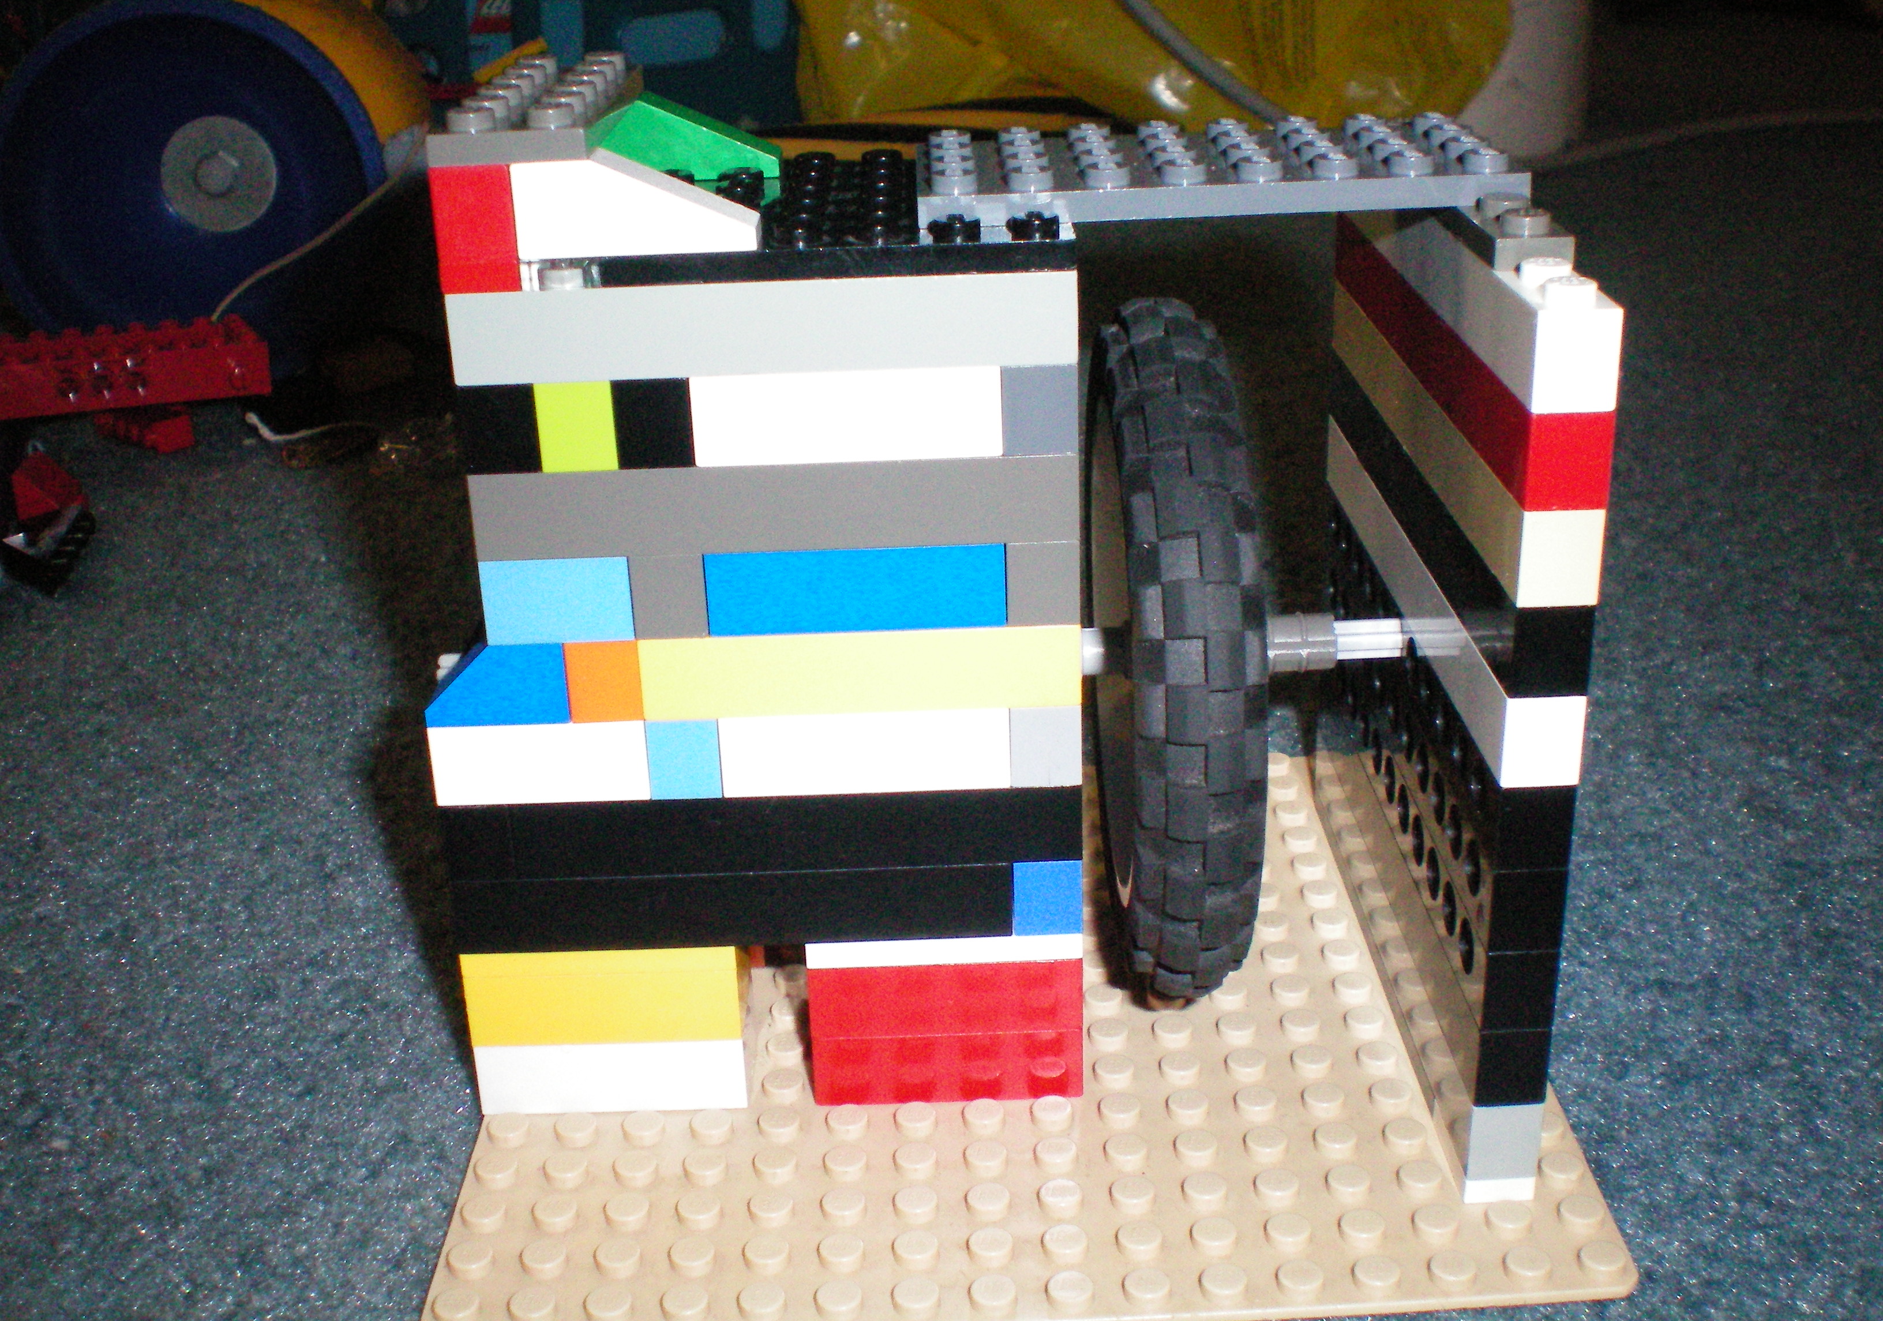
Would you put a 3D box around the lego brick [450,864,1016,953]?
[{"bbox_3d":[-0.024,0.027,0.240,0.064,0.010,0.008,-2,23,0],"label":"lego brick"}]

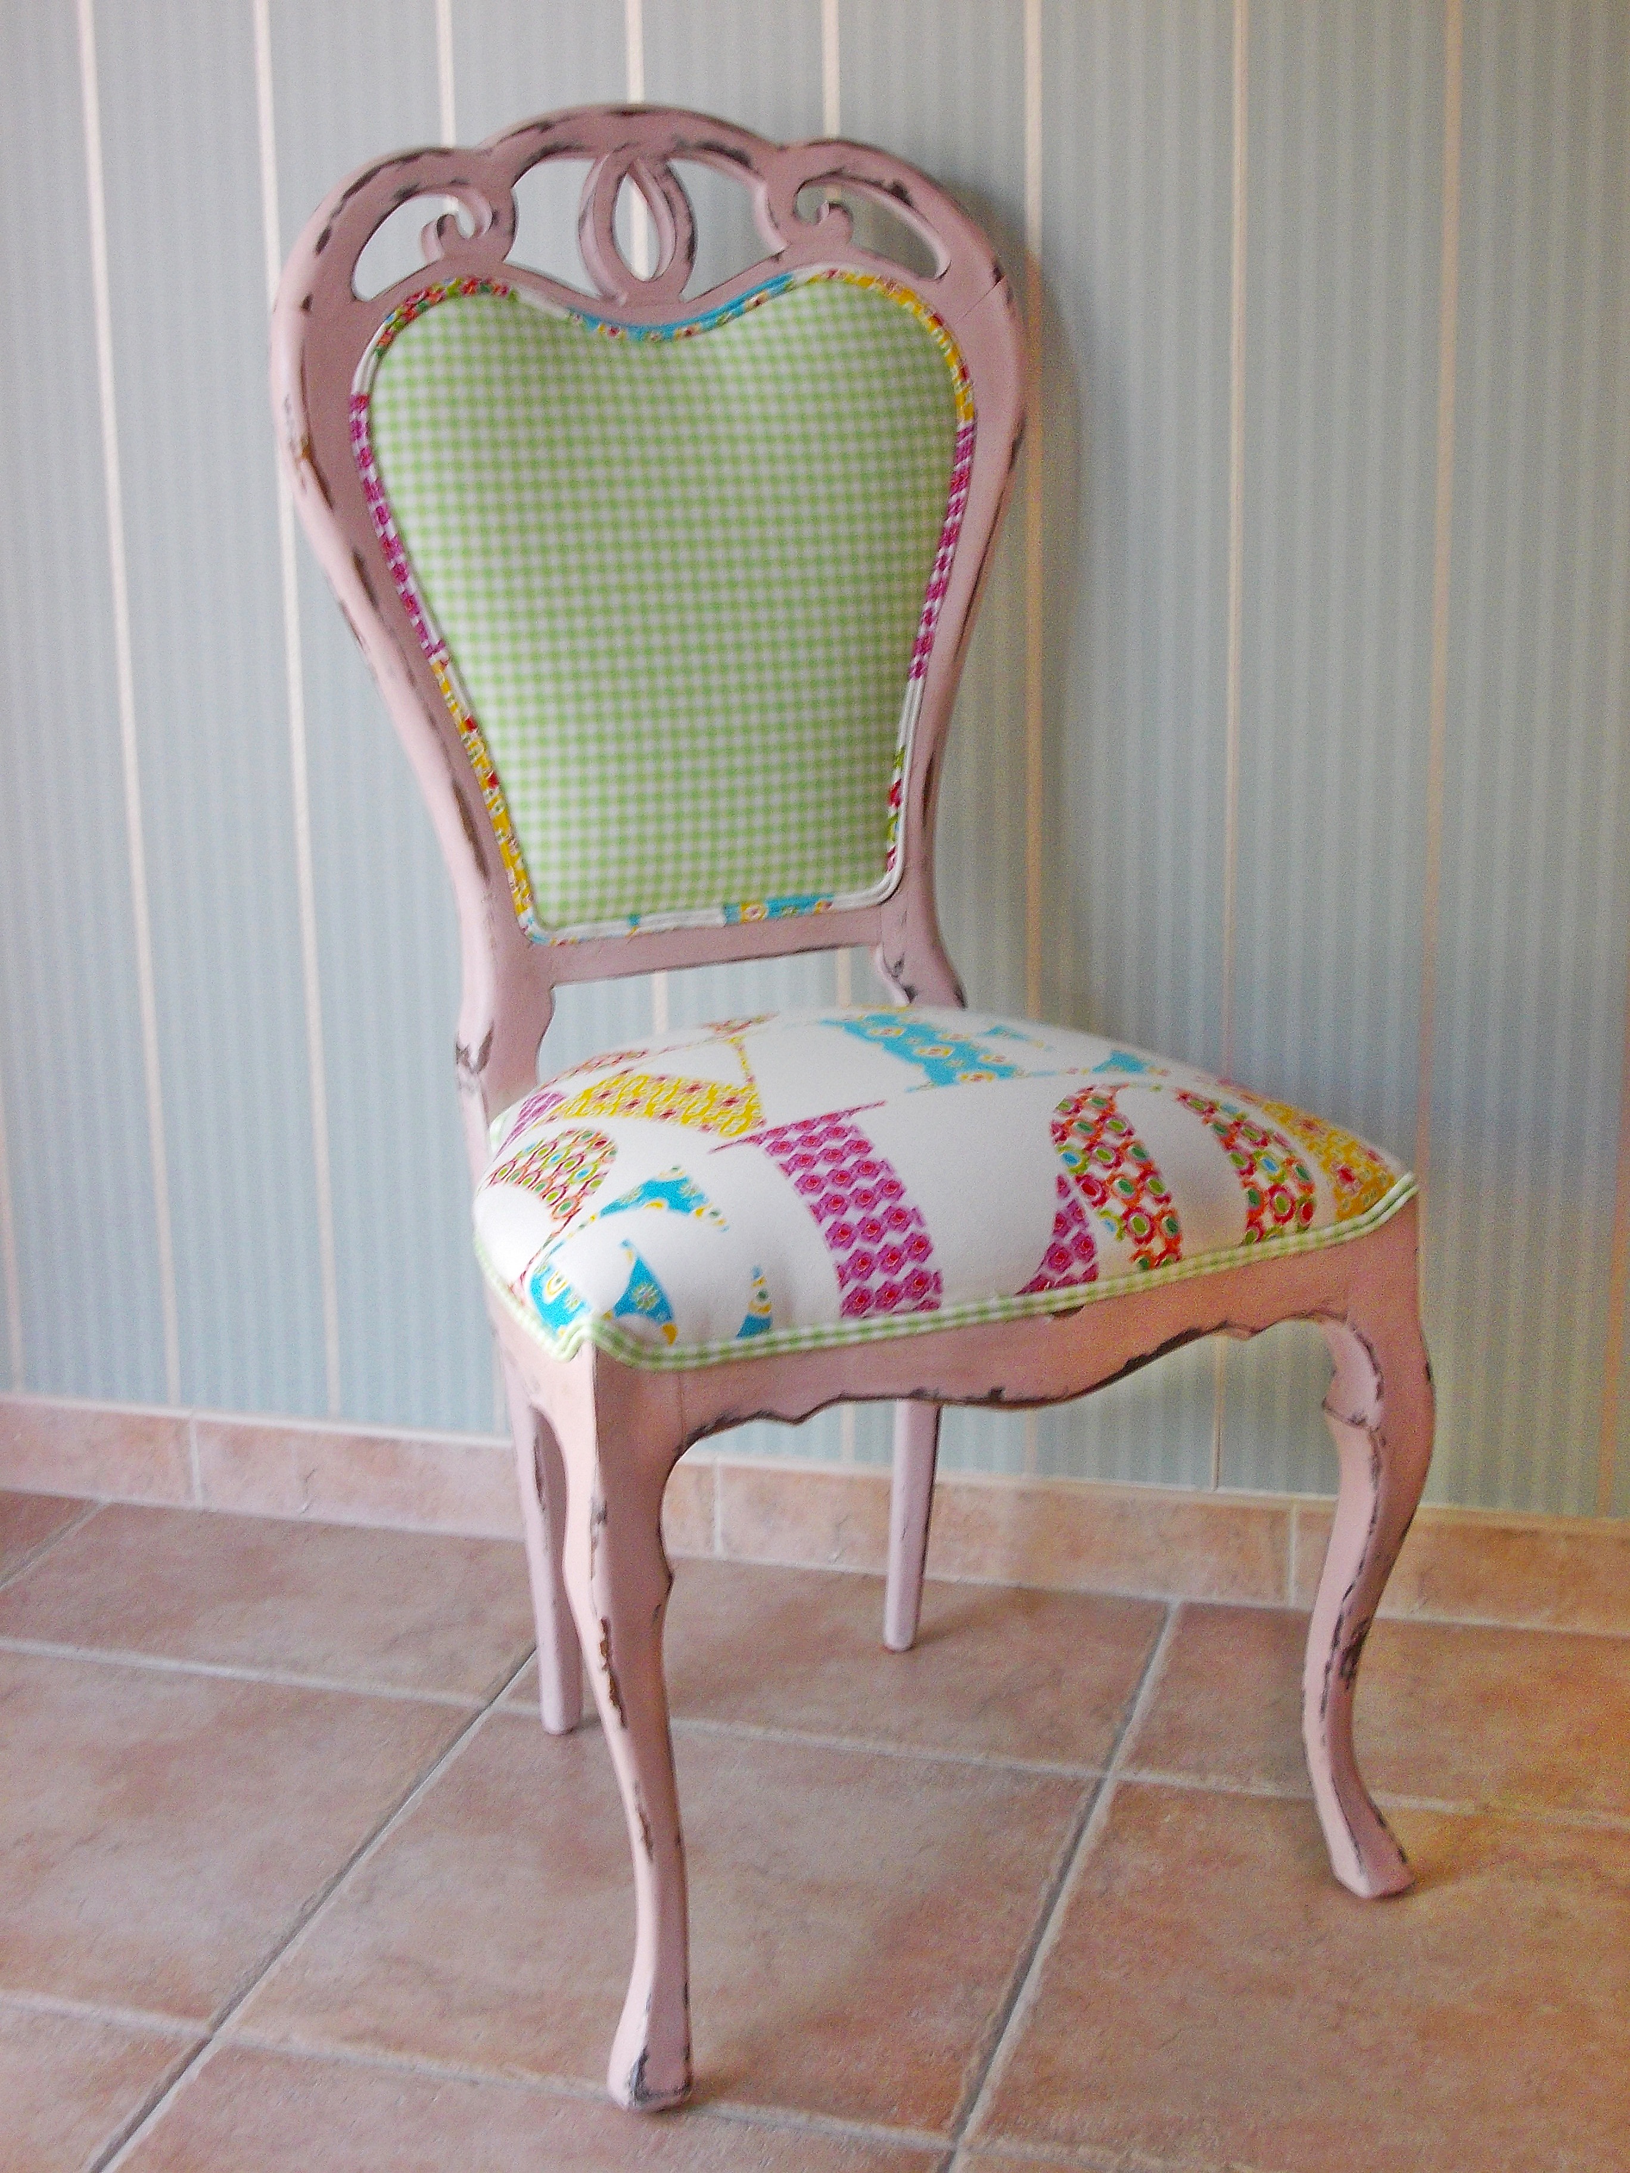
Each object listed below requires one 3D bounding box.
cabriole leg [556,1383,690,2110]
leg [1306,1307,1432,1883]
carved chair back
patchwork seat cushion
[{"bbox_3d":[-0.093,0.336,1.628,0.056,0.374,0.056,-8,16,-24],"label":"cabriole leg"},{"bbox_3d":[0.314,0.286,1.813,0.056,0.362,0.056,-8,16,-24],"label":"leg"},{"bbox_3d":[-0.085,-0.287,1.972,0.478,0.620,0.085,-8,5,-24],"label":"carved chair back"},{"bbox_3d":[0.032,0.016,1.802,0.490,0.118,0.415,-8,16,-24],"label":"patchwork seat cushion"}]

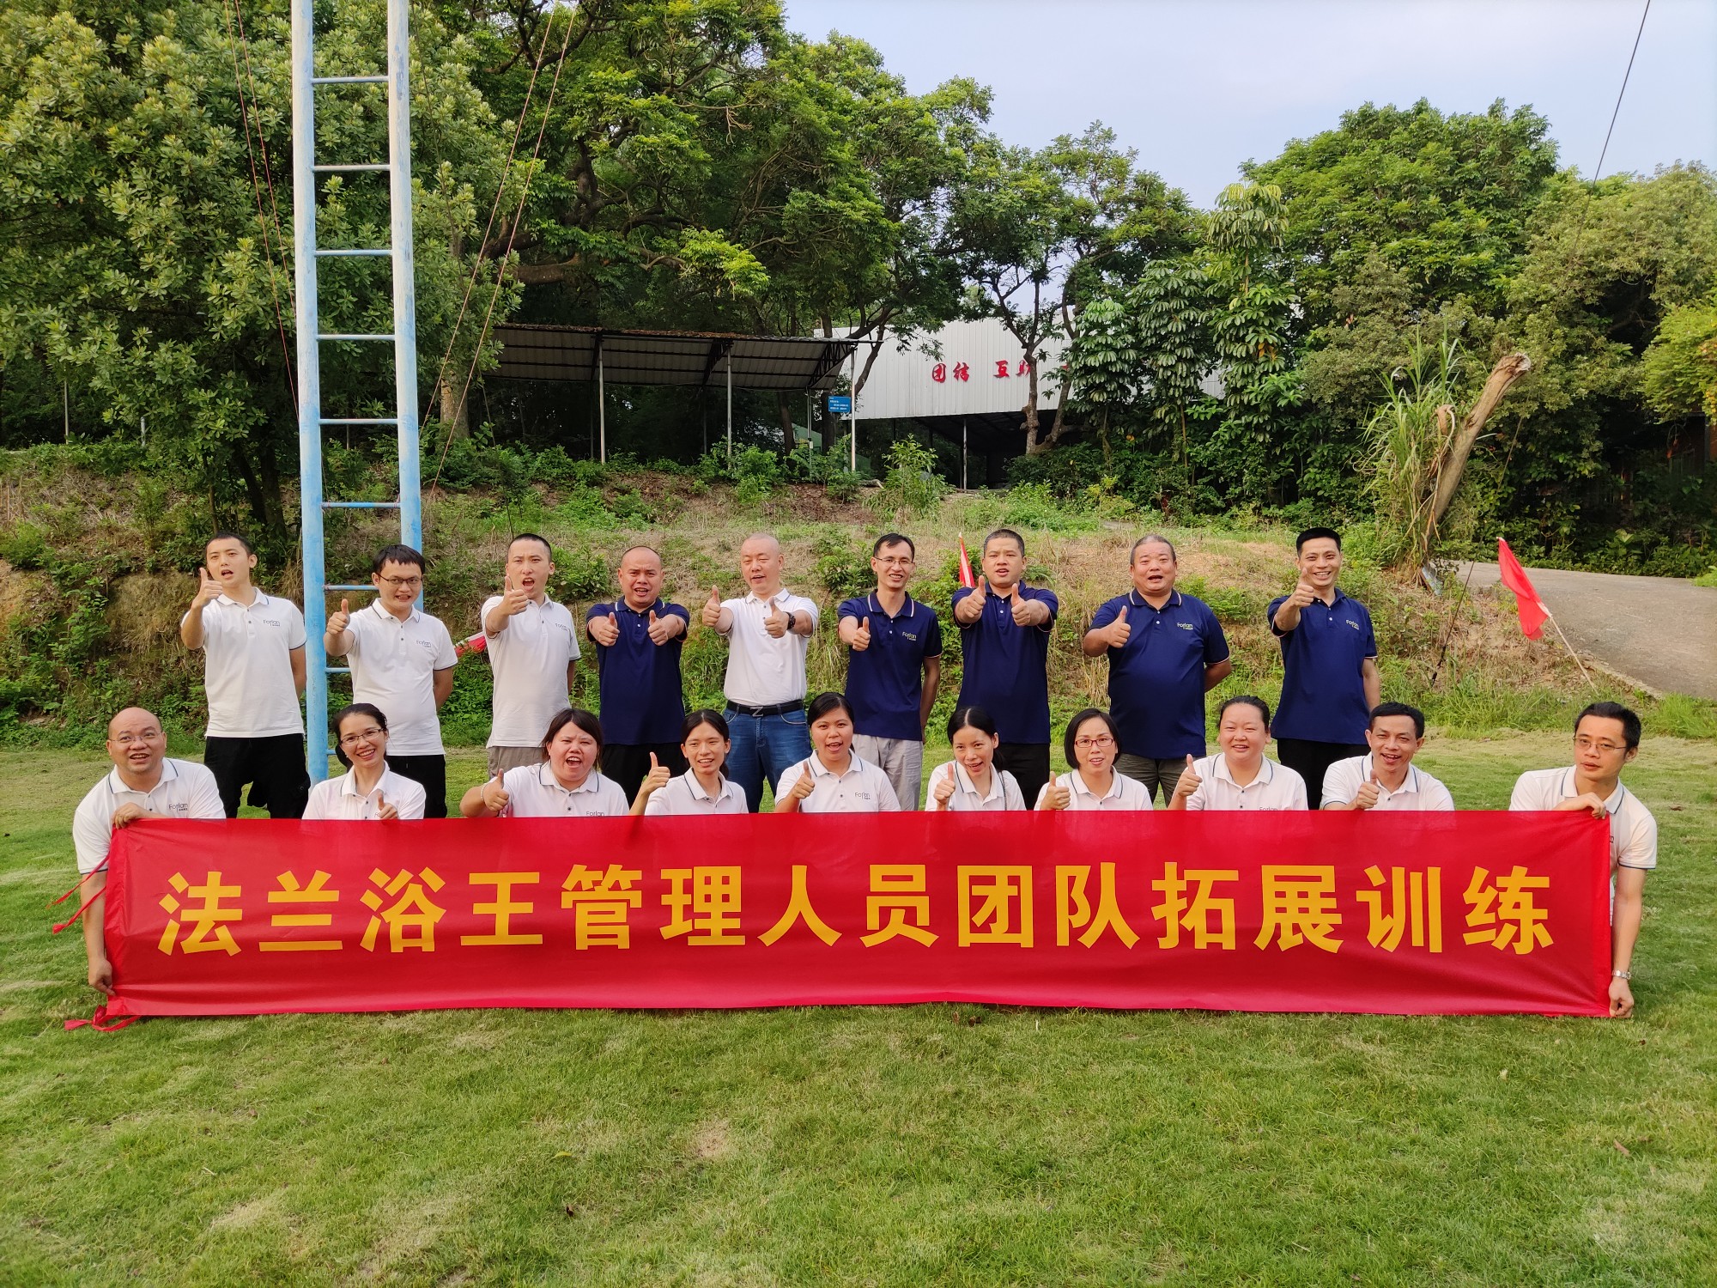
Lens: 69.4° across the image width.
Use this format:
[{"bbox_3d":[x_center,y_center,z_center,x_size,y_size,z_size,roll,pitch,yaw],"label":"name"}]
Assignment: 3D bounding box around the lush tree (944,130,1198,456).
[{"bbox_3d":[4.994,-8.377,29.500,5.800,7.900,5.200,0,3,0],"label":"lush tree"}]

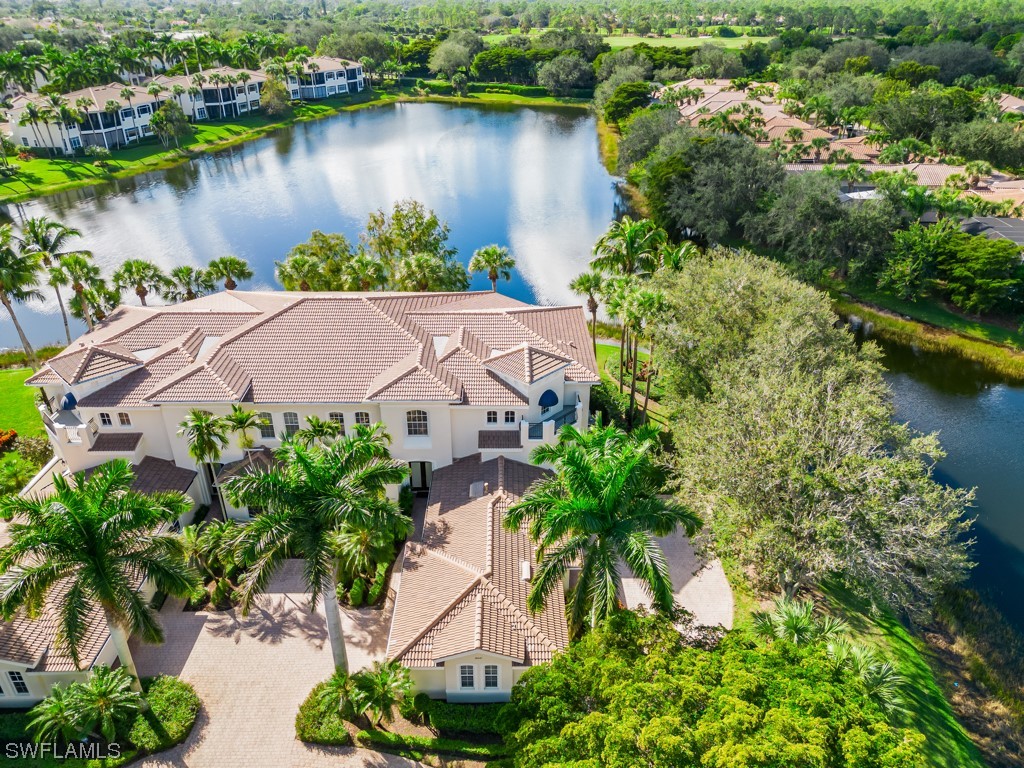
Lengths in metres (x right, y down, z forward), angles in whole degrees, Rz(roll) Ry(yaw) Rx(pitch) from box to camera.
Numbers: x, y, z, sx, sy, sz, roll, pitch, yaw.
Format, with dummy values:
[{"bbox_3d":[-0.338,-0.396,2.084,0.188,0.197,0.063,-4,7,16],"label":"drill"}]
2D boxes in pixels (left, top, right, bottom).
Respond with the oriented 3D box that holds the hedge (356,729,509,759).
[{"bbox_3d":[-3.488,16.031,31.698,6.677,0.548,0.797,2,29,4],"label":"hedge"}]

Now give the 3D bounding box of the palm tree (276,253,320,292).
[{"bbox_3d":[-19.135,-6.725,64.076,3.986,9.767,3.986,0,29,0],"label":"palm tree"}]

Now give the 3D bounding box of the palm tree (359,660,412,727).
[{"bbox_3d":[-5.300,13.260,29.662,2.250,2.850,2.200,0,29,0],"label":"palm tree"}]

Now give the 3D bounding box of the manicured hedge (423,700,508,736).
[{"bbox_3d":[-2.048,15.320,32.672,3.688,0.847,1.096,0,29,0],"label":"manicured hedge"}]

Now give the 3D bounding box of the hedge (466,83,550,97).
[{"bbox_3d":[-1.000,-91.304,221.119,25.500,2.400,2.000,9,30,16],"label":"hedge"}]

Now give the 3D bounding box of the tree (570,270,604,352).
[{"bbox_3d":[6.478,-5.264,61.807,3.189,9.269,3.090,0,29,0],"label":"tree"}]

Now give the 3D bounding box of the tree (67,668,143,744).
[{"bbox_3d":[-17.277,13.915,30.366,3.000,2.900,3.000,0,30,0],"label":"tree"}]

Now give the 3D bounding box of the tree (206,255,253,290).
[{"bbox_3d":[-22.000,-5.541,57.390,3.600,9.200,3.600,0,29,0],"label":"tree"}]

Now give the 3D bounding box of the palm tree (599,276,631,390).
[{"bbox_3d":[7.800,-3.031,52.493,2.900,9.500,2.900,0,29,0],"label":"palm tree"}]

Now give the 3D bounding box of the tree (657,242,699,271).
[{"bbox_3d":[13.416,-6.506,58.382,4.600,10.920,4.600,0,30,0],"label":"tree"}]

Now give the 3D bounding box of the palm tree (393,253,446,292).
[{"bbox_3d":[-7.426,-6.224,58.929,4.190,9.760,4.190,0,30,0],"label":"palm tree"}]

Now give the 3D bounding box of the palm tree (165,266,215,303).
[{"bbox_3d":[-25.400,-5.234,57.558,3.700,8.500,3.700,0,29,0],"label":"palm tree"}]

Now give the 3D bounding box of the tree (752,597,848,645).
[{"bbox_3d":[14.383,12.509,35.398,4.385,3.189,4.186,0,29,0],"label":"tree"}]

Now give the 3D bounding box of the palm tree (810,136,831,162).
[{"bbox_3d":[56.373,-40.977,129.740,3.488,7.076,3.488,0,29,0],"label":"palm tree"}]

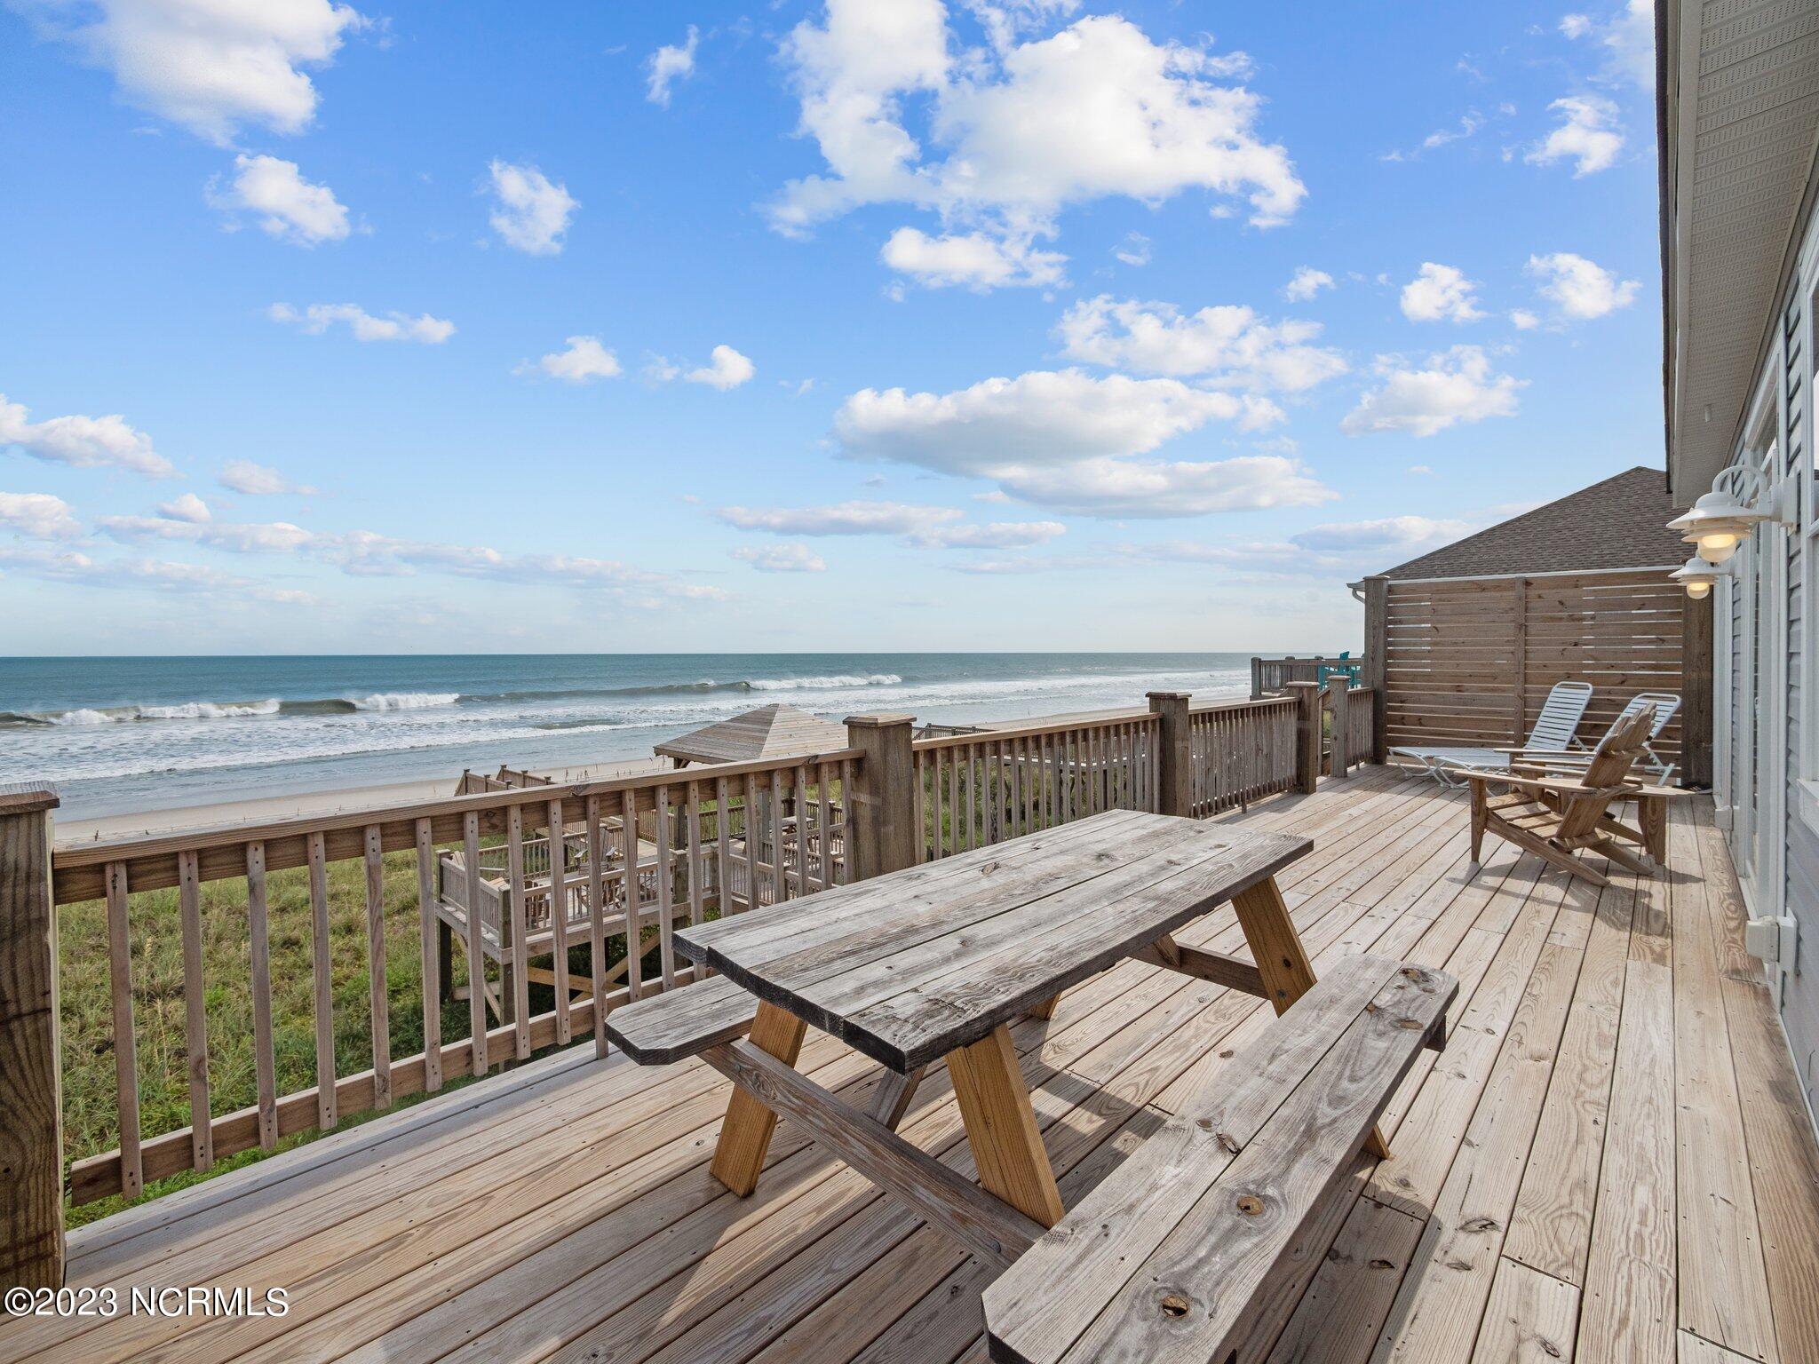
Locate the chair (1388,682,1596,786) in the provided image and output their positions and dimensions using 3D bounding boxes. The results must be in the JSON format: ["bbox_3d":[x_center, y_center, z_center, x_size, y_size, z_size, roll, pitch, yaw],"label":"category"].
[{"bbox_3d":[6.152,0.537,7.796,1.700,1.060,0.630,0,2,7],"label":"chair"}]

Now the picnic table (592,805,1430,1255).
[{"bbox_3d":[0.406,0.914,1.988,1.840,0.780,1.470,-2,3,-44],"label":"picnic table"}]

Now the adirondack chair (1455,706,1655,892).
[{"bbox_3d":[4.217,0.663,4.761,0.780,1.050,0.880,-1,2,-28],"label":"adirondack chair"}]

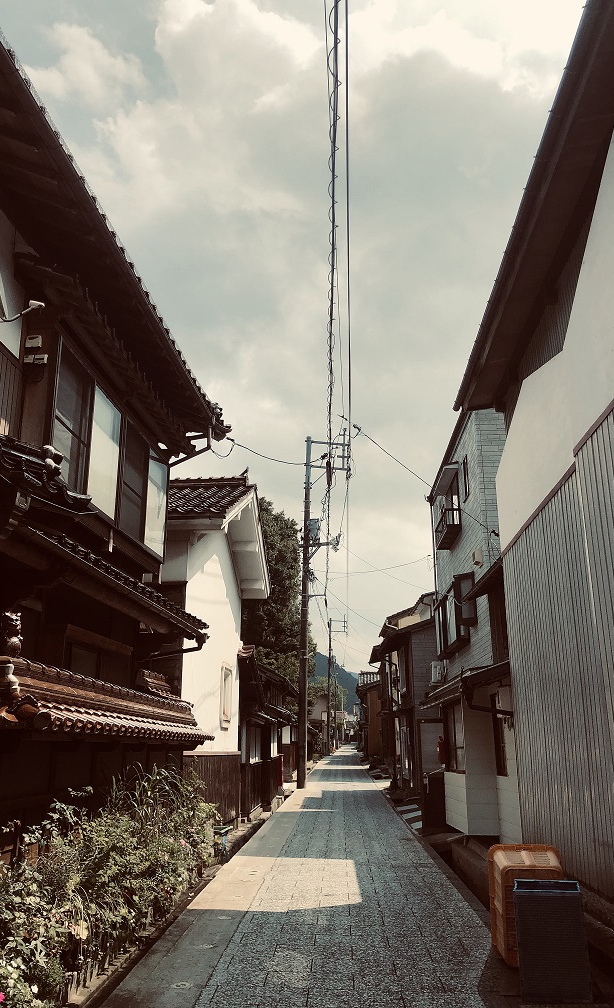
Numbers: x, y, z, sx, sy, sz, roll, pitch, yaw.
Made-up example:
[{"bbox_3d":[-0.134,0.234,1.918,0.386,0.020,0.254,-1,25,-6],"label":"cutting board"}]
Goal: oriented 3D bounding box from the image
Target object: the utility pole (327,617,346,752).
[{"bbox_3d":[2.722,16.348,73.643,1.640,12.230,0.500,1,-16,-3],"label":"utility pole"}]

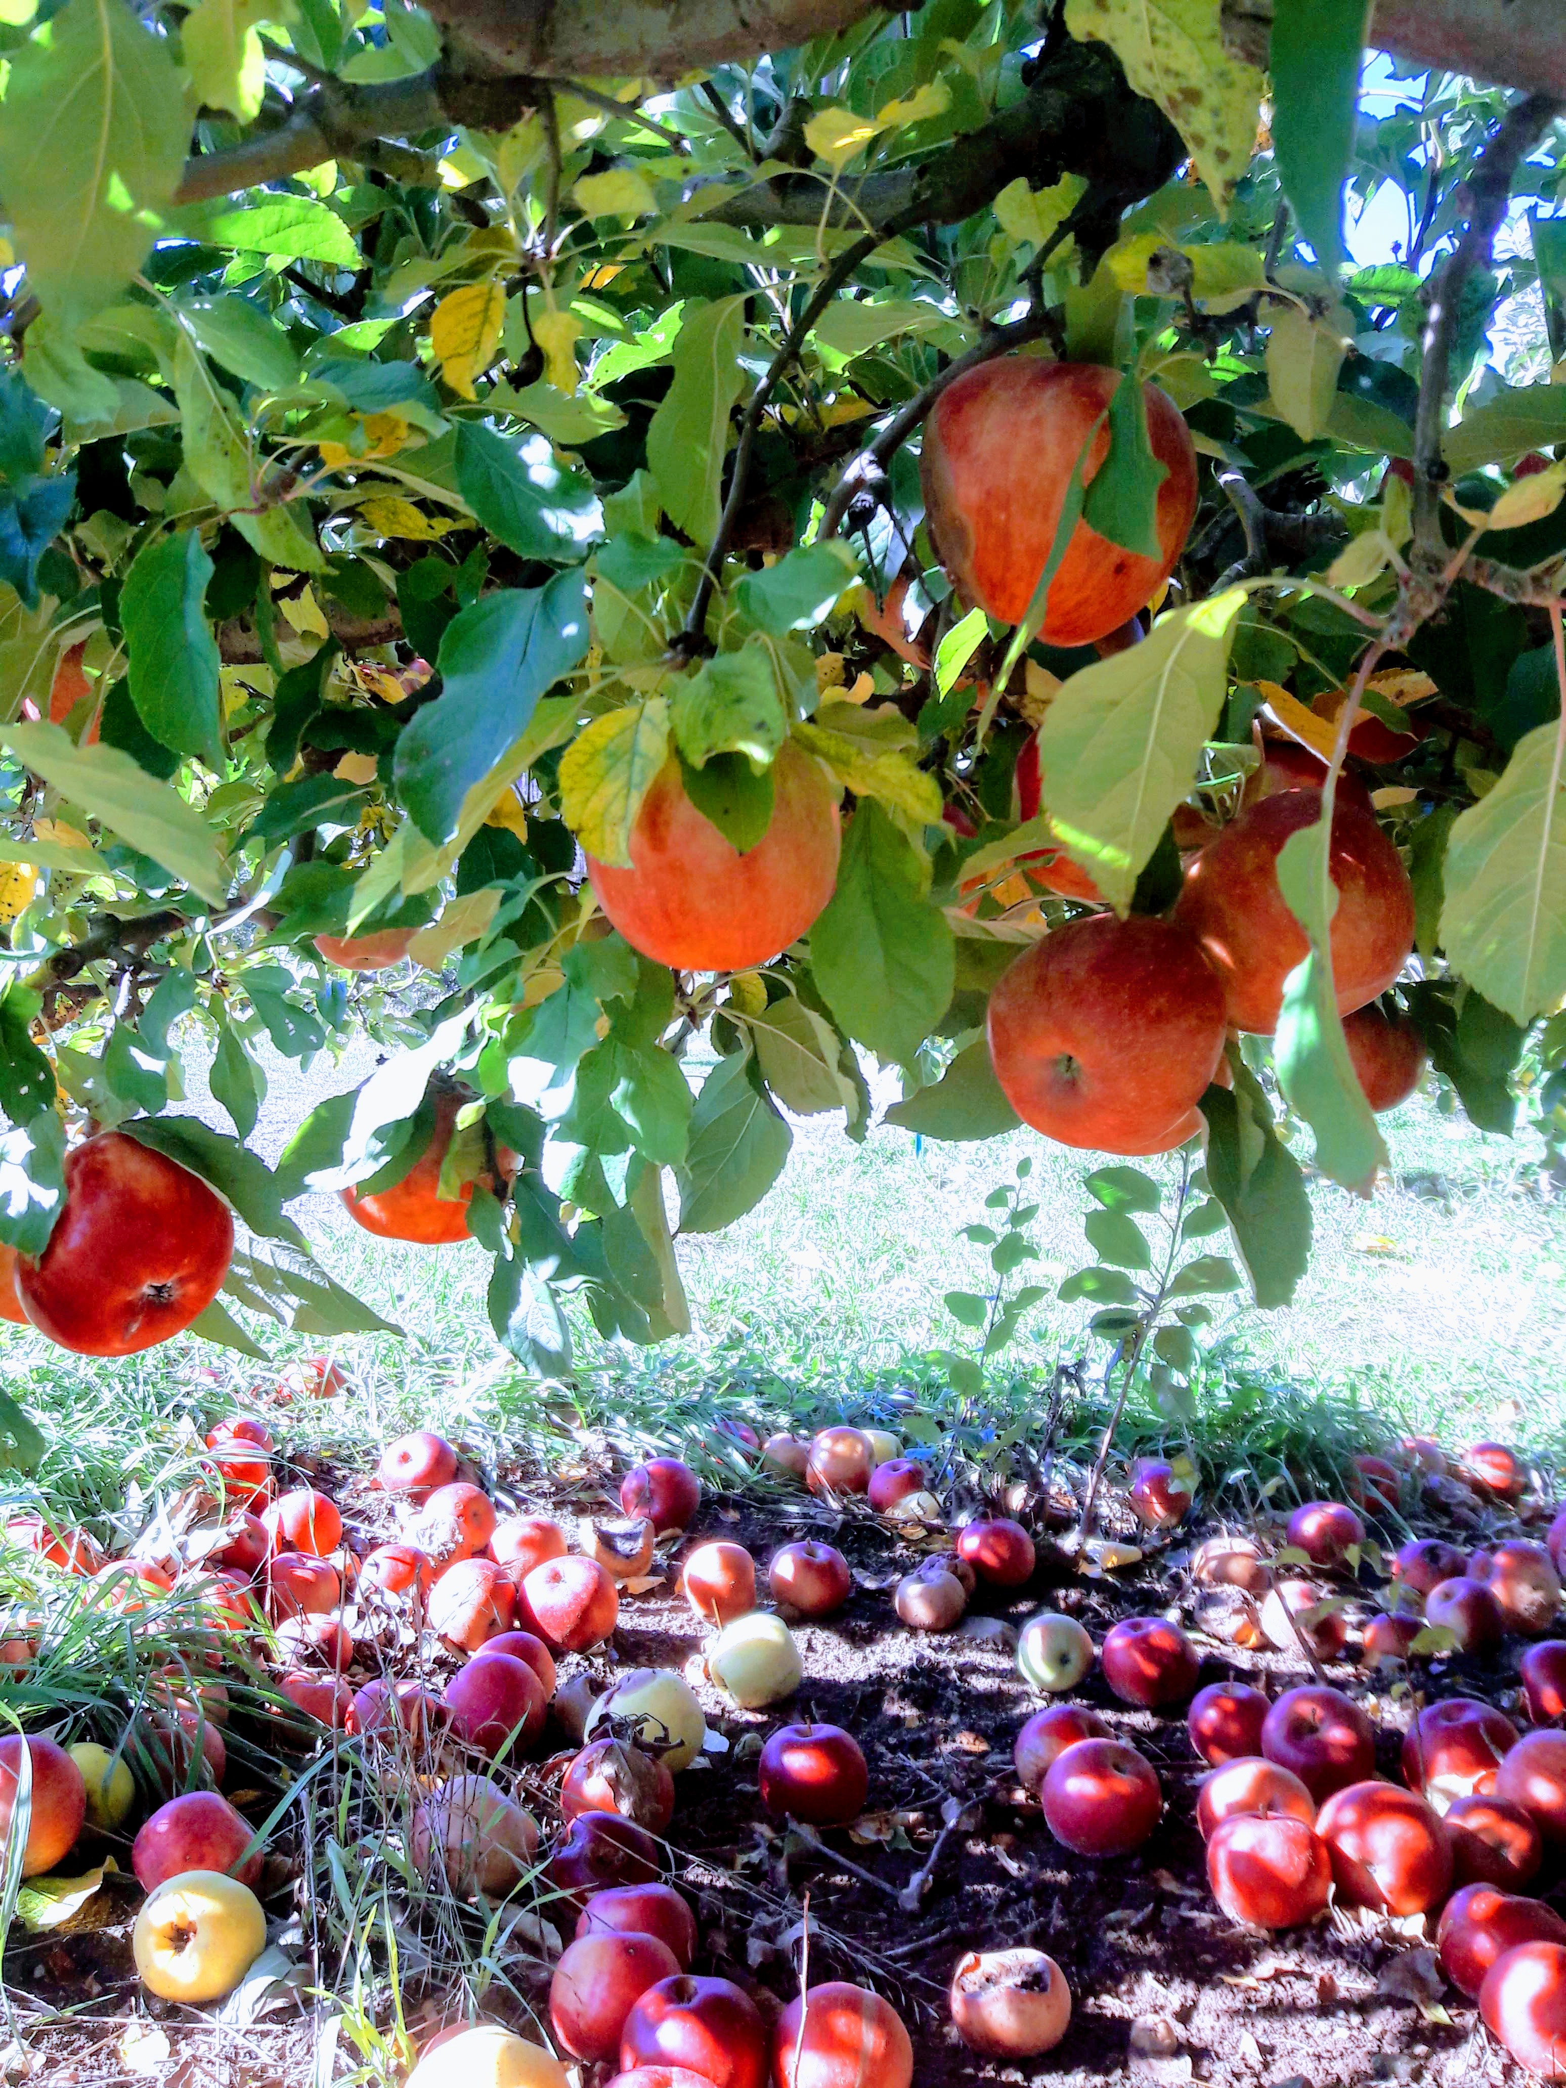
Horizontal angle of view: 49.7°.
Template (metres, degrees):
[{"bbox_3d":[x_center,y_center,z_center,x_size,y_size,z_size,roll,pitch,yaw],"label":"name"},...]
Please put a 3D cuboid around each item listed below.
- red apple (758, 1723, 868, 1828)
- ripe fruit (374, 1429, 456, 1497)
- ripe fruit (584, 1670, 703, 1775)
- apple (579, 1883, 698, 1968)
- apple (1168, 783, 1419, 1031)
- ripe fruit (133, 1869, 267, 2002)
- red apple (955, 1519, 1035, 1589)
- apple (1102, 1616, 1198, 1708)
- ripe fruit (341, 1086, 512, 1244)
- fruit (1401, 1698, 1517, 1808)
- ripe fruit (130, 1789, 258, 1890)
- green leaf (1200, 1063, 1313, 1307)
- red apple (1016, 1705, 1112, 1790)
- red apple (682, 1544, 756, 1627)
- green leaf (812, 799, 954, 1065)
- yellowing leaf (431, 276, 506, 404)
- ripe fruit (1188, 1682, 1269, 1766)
[{"bbox_3d":[0.022,0.515,1.190,0.076,0.071,0.076,0,3,0],"label":"red apple"},{"bbox_3d":[-0.399,0.461,1.847,0.084,0.078,0.084,-15,38,0],"label":"ripe fruit"},{"bbox_3d":[-0.094,0.469,1.170,0.083,0.075,0.083,-15,6,0],"label":"ripe fruit"},{"bbox_3d":[-0.086,0.529,1.001,0.070,0.065,0.070,0,3,-5],"label":"apple"},{"bbox_3d":[0.168,-0.043,0.555,0.079,0.076,0.079,2,3,0],"label":"apple"},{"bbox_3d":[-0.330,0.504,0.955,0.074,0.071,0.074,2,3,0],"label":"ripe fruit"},{"bbox_3d":[0.208,0.500,1.657,0.074,0.066,0.074,1,3,7],"label":"red apple"},{"bbox_3d":[0.297,0.501,1.369,0.076,0.070,0.076,3,26,13],"label":"apple"},{"bbox_3d":[-0.162,0.055,0.770,0.079,0.072,0.079,1,3,0],"label":"ripe fruit"},{"bbox_3d":[0.476,0.499,1.186,0.081,0.074,0.081,19,42,27],"label":"fruit"},{"bbox_3d":[-0.352,0.482,1.016,0.078,0.070,0.078,2,3,0],"label":"ripe fruit"},{"bbox_3d":[0.160,0.048,0.570,0.034,0.083,0.024,-14,0,16],"label":"green leaf"},{"bbox_3d":[0.208,0.523,1.246,0.072,0.070,0.072,0,3,0],"label":"red apple"},{"bbox_3d":[-0.060,0.511,1.597,0.069,0.079,0.069,0,3,0],"label":"red apple"},{"bbox_3d":[0.034,-0.040,0.575,0.049,0.093,0.020,-6,6,8],"label":"green leaf"},{"bbox_3d":[-0.145,-0.325,0.780,0.034,0.057,0.015,10,6,-7],"label":"yellowing leaf"},{"bbox_3d":[0.367,0.561,1.395,0.066,0.063,0.066,2,3,0],"label":"ripe fruit"}]

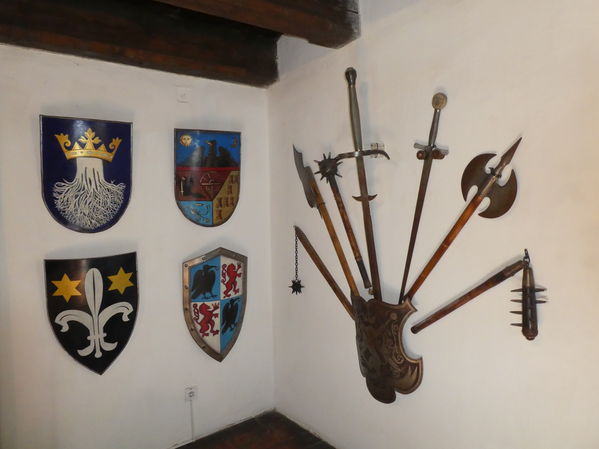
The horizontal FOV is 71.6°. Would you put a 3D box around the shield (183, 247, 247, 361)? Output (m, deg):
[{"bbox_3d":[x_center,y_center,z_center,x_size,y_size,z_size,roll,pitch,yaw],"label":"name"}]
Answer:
[{"bbox_3d":[-0.532,0.539,2.774,0.466,0.784,0.076,-4,9,-37],"label":"shield"}]

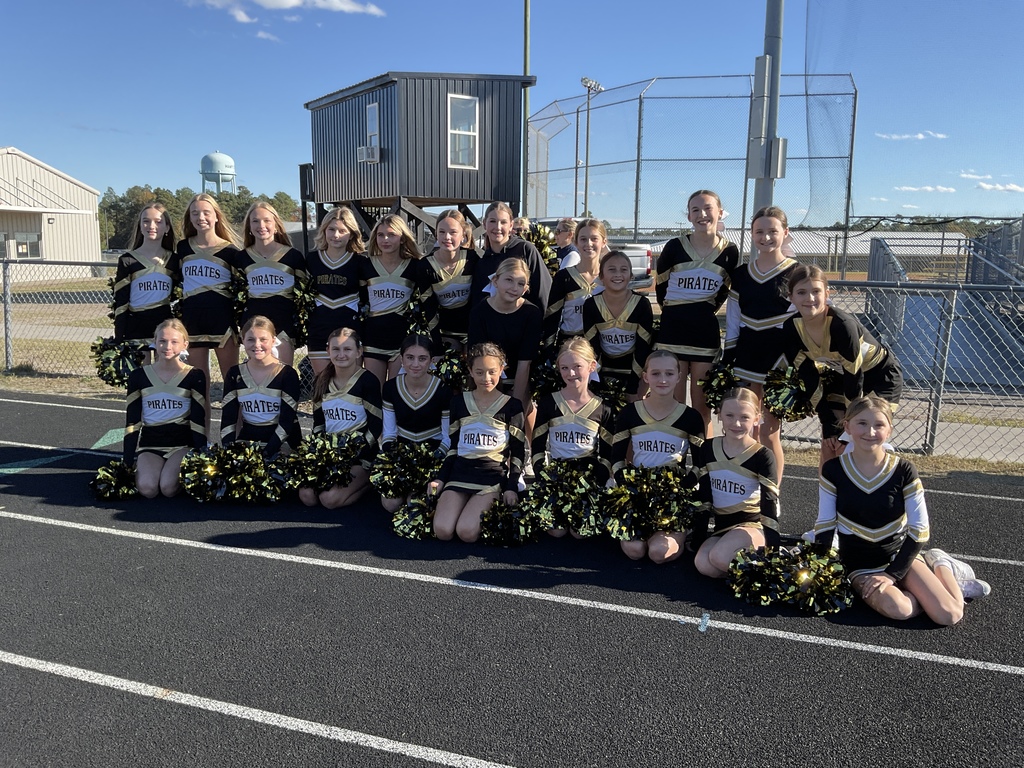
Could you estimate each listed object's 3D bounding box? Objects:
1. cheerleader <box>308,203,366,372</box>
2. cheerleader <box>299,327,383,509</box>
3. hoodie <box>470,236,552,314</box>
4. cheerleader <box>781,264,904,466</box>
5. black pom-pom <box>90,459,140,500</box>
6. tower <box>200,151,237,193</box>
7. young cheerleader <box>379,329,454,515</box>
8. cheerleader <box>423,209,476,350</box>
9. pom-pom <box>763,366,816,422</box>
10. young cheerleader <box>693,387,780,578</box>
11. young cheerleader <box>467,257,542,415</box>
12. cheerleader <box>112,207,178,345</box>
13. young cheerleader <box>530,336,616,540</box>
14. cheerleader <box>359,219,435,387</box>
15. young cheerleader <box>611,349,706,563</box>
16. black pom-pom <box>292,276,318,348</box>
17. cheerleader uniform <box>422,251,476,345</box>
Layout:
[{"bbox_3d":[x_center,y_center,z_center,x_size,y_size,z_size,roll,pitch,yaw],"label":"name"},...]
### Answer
[{"bbox_3d":[-0.987,-0.246,4.899,0.380,1.520,0.280,1,10,-1],"label":"cheerleader"},{"bbox_3d":[-0.864,0.147,4.468,0.430,0.875,0.580,3,10,12],"label":"cheerleader"},{"bbox_3d":[0.007,-0.526,4.840,0.460,0.620,0.280,3,10,14],"label":"hoodie"},{"bbox_3d":[1.469,0.091,3.845,0.420,1.247,0.750,10,13,42],"label":"cheerleader"},{"bbox_3d":[-2.001,0.484,4.351,0.265,0.210,0.250,2,10,10],"label":"black pom-pom"},{"bbox_3d":[-101.625,-65.740,298.452,13.000,30.043,13.000,-2,10,-15],"label":"tower"},{"bbox_3d":[-0.498,0.179,4.493,0.420,0.840,0.620,2,10,5],"label":"young cheerleader"},{"bbox_3d":[-0.327,-0.215,4.802,0.370,1.510,0.280,3,10,11],"label":"cheerleader"},{"bbox_3d":[1.284,0.048,3.956,0.270,0.270,0.250,3,10,13],"label":"pom-pom"},{"bbox_3d":[0.975,0.381,3.591,0.400,0.745,0.600,8,12,37],"label":"young cheerleader"},{"bbox_3d":[-0.019,-0.046,4.576,0.410,1.260,0.550,1,10,3],"label":"young cheerleader"},{"bbox_3d":[-2.087,-0.290,5.027,0.430,1.516,0.300,-3,10,-24],"label":"cheerleader"},{"bbox_3d":[0.298,0.224,4.073,0.400,0.878,0.580,3,10,14],"label":"young cheerleader"},{"bbox_3d":[-0.652,-0.218,4.888,0.430,1.467,0.300,0,10,-2],"label":"cheerleader"},{"bbox_3d":[0.650,0.284,3.808,0.420,0.855,0.580,4,10,16],"label":"young cheerleader"},{"bbox_3d":[-1.200,-0.399,4.976,0.190,0.420,0.220,1,10,0],"label":"black pom-pom"},{"bbox_3d":[-0.325,-0.464,4.606,0.360,0.520,0.250,0,10,-2],"label":"cheerleader uniform"}]

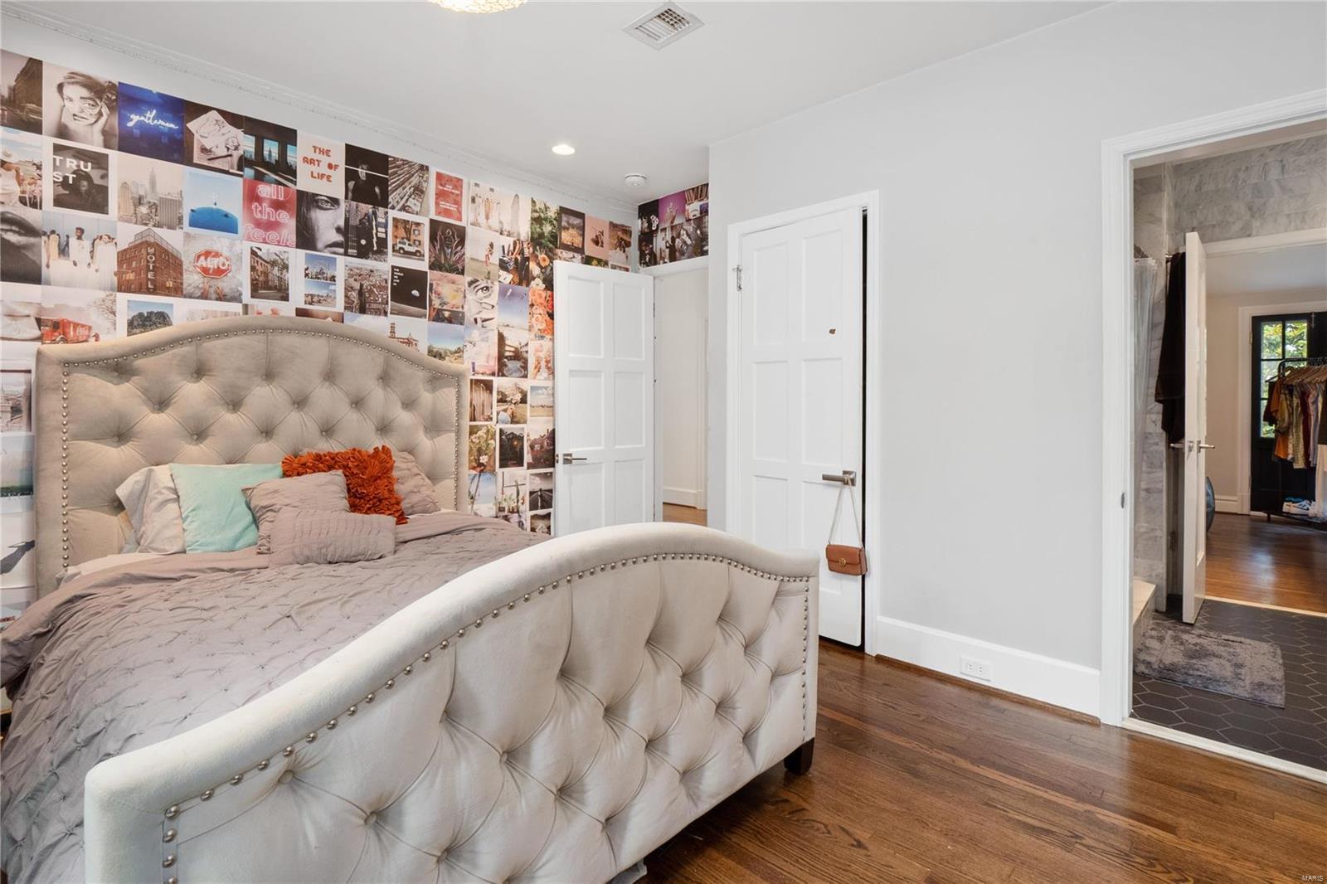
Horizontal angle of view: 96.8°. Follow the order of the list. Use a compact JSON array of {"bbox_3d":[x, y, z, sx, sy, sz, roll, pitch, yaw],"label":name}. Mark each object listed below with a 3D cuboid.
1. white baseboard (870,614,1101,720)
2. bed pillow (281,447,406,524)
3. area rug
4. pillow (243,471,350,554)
[{"bbox_3d":[1.277,0.892,2.413,0.824,0.155,0.020,4,3,42],"label":"white baseboard"},{"bbox_3d":[-1.389,0.216,2.597,0.455,0.370,0.150,-4,-22,-48],"label":"bed pillow"},{"bbox_3d":[2.437,0.950,2.649,0.453,0.024,0.797,4,7,42],"label":"area rug"},{"bbox_3d":[-1.381,0.265,2.293,0.130,0.310,0.360,-36,-16,34],"label":"pillow"}]

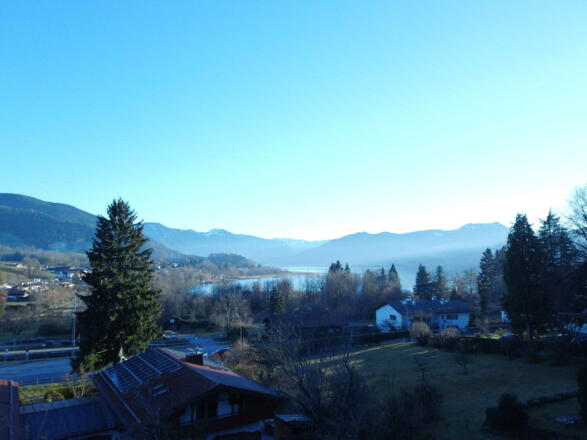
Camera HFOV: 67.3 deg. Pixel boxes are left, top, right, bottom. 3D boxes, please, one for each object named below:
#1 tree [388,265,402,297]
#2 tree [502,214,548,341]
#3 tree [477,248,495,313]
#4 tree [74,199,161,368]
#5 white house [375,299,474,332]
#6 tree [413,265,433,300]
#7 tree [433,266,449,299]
[{"bbox_3d":[36.173,24.973,156.325,5.140,18.290,5.140,-1,-6,13],"label":"tree"},{"bbox_3d":[49.601,12.423,94.243,9.620,27.360,9.620,-3,-6,27],"label":"tree"},{"bbox_3d":[58.254,19.545,133.742,5.460,21.760,5.460,-2,-6,23],"label":"tree"},{"bbox_3d":[-24.098,9.637,60.354,11.500,25.400,11.500,2,-6,-21],"label":"tree"},{"bbox_3d":[33.164,24.557,113.631,19.890,6.120,13.440,2,-6,-18],"label":"white house"},{"bbox_3d":[42.843,23.742,146.397,6.640,17.830,6.640,-2,-6,16],"label":"tree"},{"bbox_3d":[50.138,24.474,150.345,5.630,17.130,5.630,-2,-6,18],"label":"tree"}]

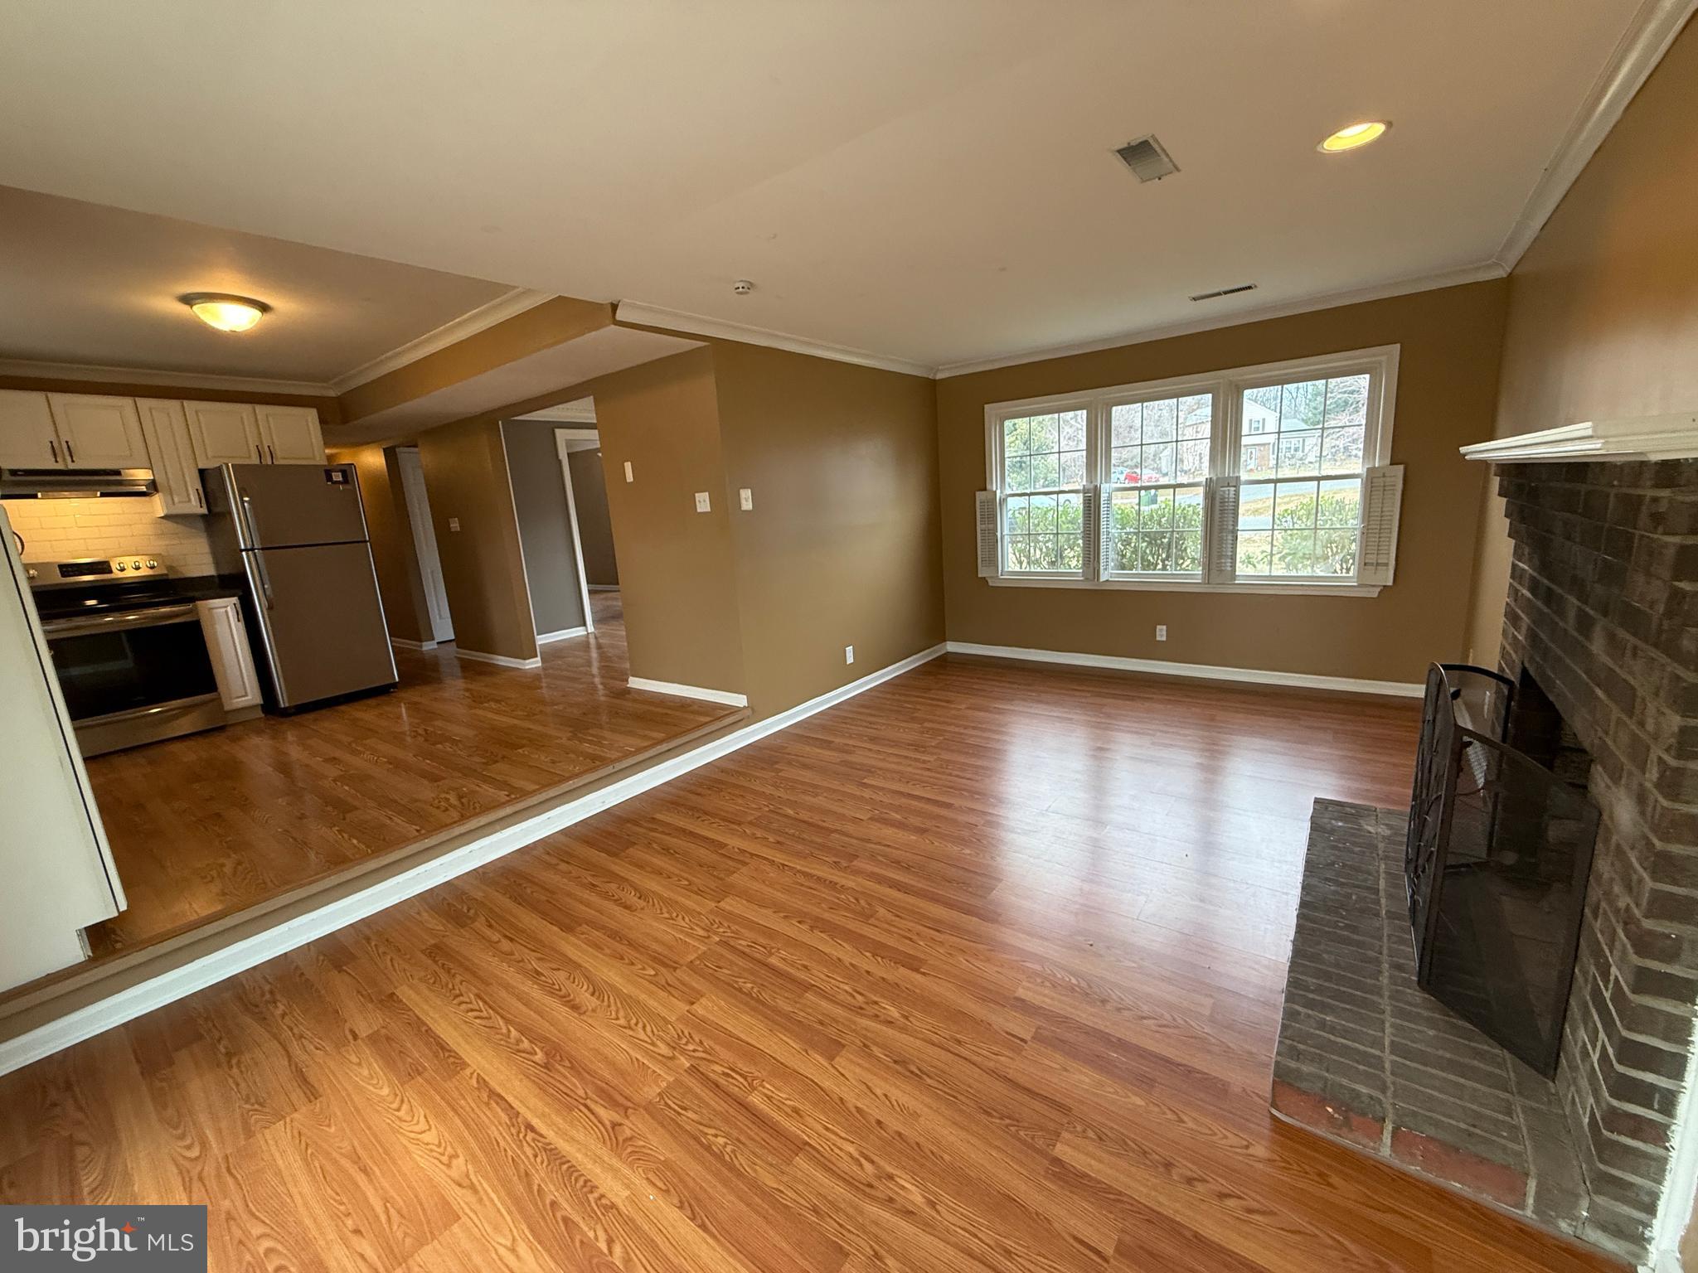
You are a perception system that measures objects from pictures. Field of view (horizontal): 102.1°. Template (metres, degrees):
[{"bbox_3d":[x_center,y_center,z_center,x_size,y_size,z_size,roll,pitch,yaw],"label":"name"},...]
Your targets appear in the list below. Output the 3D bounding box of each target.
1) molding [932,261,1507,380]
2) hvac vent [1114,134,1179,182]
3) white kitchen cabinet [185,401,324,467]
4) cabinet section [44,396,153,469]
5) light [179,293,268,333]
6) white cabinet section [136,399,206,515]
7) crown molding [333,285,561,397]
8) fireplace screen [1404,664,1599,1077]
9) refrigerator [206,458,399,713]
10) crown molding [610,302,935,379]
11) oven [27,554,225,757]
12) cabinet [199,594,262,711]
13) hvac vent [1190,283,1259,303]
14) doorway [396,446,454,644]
[{"bbox_3d":[2.096,-2.051,4.657,3.460,0.078,0.080,5,14,37],"label":"molding"},{"bbox_3d":[0.969,-1.522,2.223,0.135,0.020,0.337,5,14,37],"label":"hvac vent"},{"bbox_3d":[-4.338,-1.441,5.015,0.330,0.420,0.745,5,14,37],"label":"white kitchen cabinet"},{"bbox_3d":[-4.906,-1.312,4.489,0.320,0.453,0.383,5,14,36],"label":"cabinet section"},{"bbox_3d":[-3.179,-1.623,3.515,0.360,0.140,0.360,5,14,37],"label":"light"},{"bbox_3d":[-4.714,-1.221,4.759,0.320,0.758,0.222,5,14,36],"label":"white cabinet section"},{"bbox_3d":[-2.727,-1.883,4.440,3.520,0.077,0.075,5,14,37],"label":"crown molding"},{"bbox_3d":[1.857,0.533,2.032,0.265,0.795,1.140,5,14,37],"label":"fireplace screen"},{"bbox_3d":[-3.993,-0.368,5.058,0.750,1.709,0.705,5,14,37],"label":"refrigerator"},{"bbox_3d":[-0.163,-1.874,4.516,0.075,0.078,3.104,5,14,37],"label":"crown molding"},{"bbox_3d":[-4.682,0.092,4.383,0.700,1.160,0.760,5,14,37],"label":"oven"},{"bbox_3d":[-4.381,0.123,4.796,0.620,0.800,0.220,5,14,37],"label":"cabinet"},{"bbox_3d":[2.126,-1.933,3.901,0.340,0.020,0.145,5,14,37],"label":"hvac vent"},{"bbox_3d":[-4.257,-0.975,7.394,0.080,2.021,0.740,5,14,37],"label":"doorway"}]

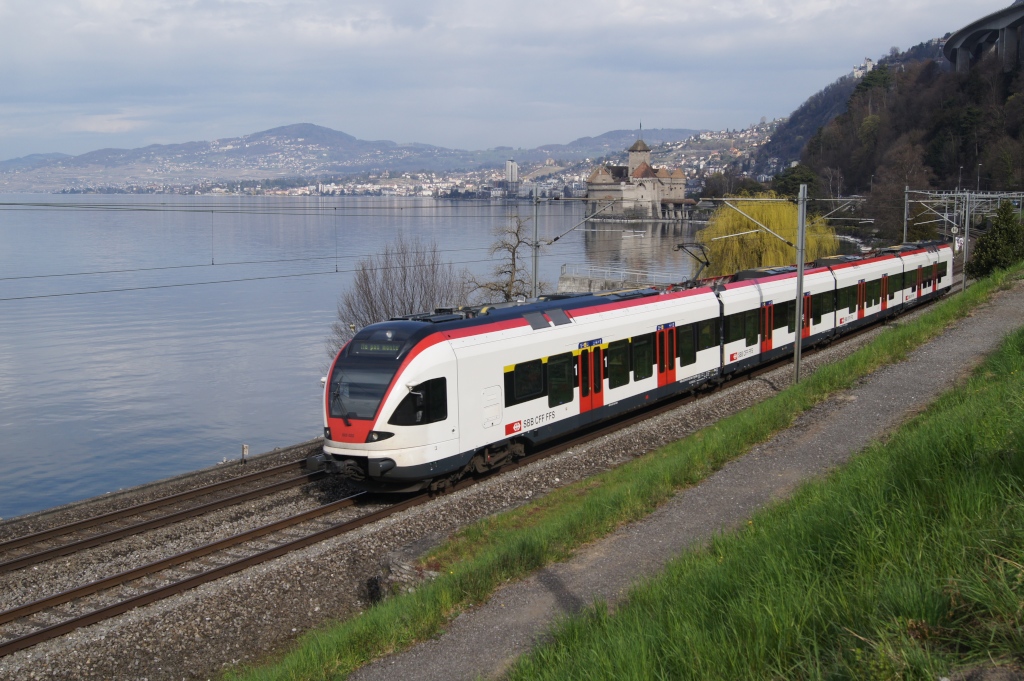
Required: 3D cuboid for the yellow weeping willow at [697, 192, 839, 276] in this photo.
[{"bbox_3d":[24.551,-9.529,114.703,13.600,9.700,13.600,0,7,0],"label":"yellow weeping willow"}]

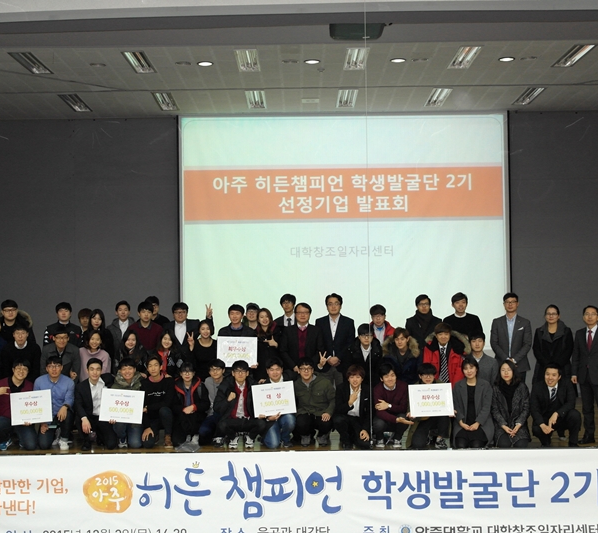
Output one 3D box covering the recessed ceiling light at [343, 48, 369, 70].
[{"bbox_3d":[0.796,-2.906,13.230,0.300,0.090,1.220,-1,-2,0],"label":"recessed ceiling light"}]

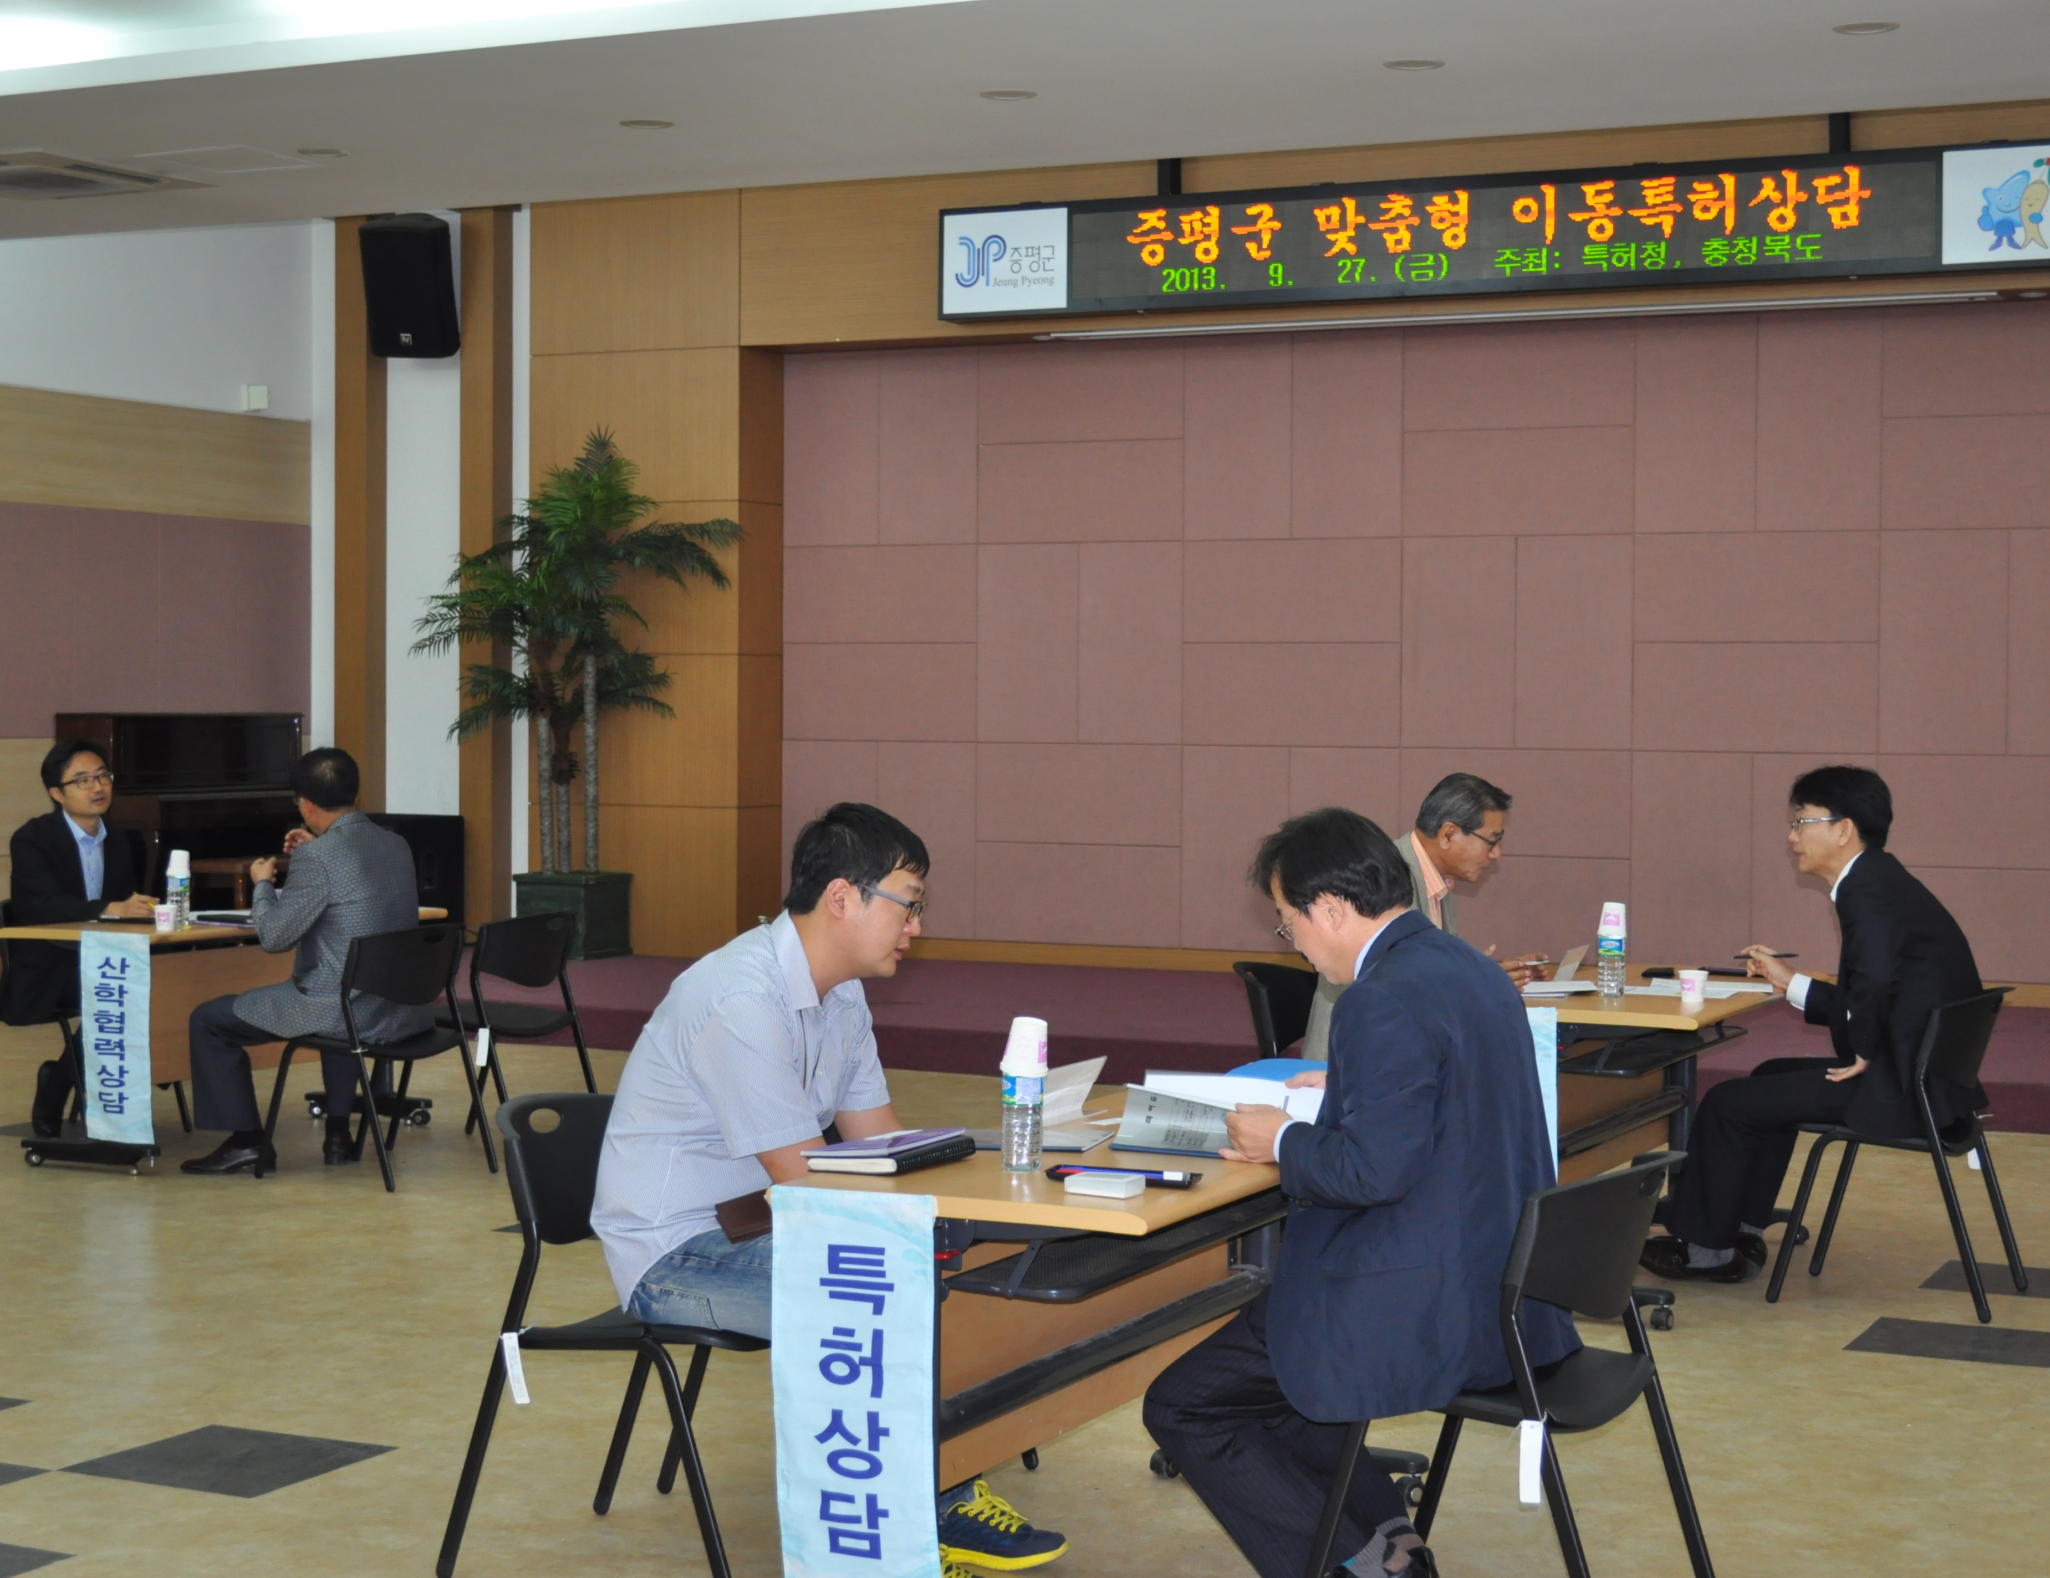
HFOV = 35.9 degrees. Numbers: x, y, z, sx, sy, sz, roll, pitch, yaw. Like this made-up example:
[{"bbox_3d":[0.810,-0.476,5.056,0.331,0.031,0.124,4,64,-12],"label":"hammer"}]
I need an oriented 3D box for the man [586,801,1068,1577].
[{"bbox_3d":[-0.334,0.644,5.096,0.800,1.250,0.510,1,1,25],"label":"man"}]

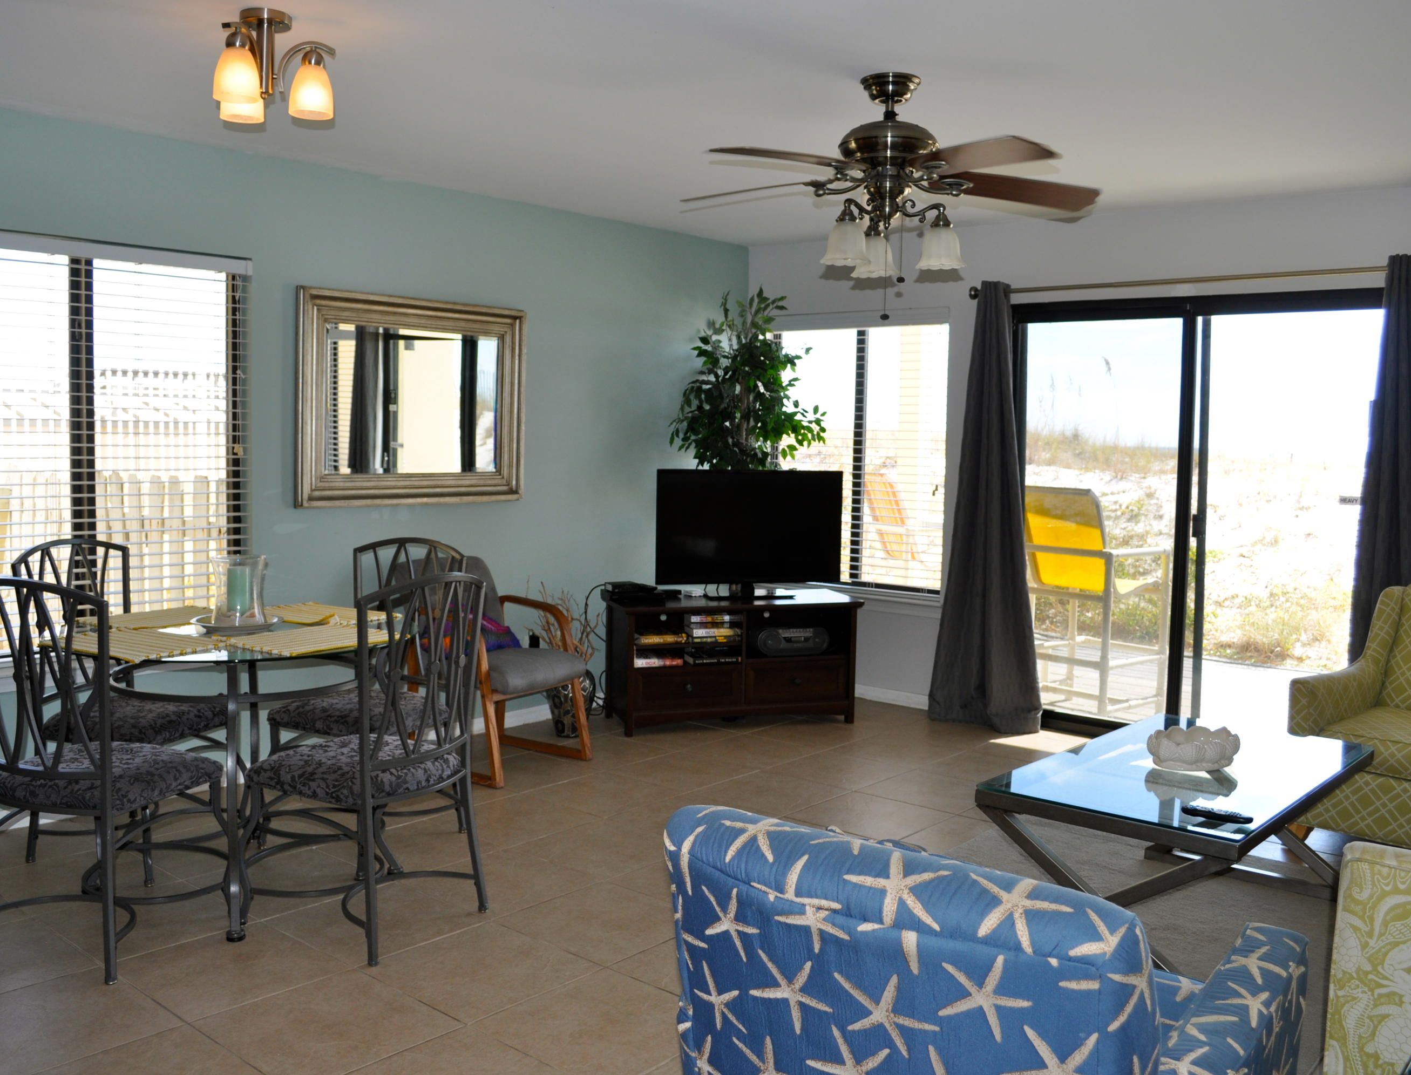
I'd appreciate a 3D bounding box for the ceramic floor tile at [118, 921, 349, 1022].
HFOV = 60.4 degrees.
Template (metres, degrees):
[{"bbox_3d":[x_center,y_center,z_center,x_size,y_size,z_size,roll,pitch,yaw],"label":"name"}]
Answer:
[{"bbox_3d":[-1.207,1.099,3.077,0.455,0.010,0.455,5,6,40],"label":"ceramic floor tile"}]

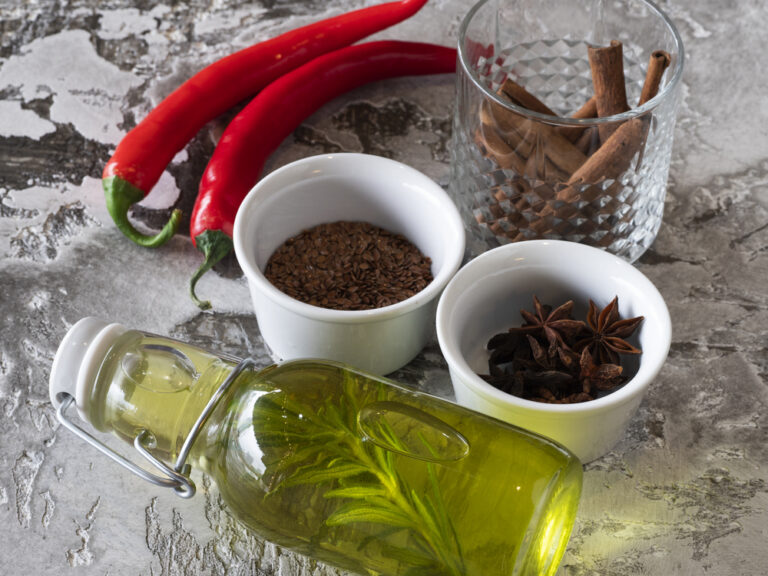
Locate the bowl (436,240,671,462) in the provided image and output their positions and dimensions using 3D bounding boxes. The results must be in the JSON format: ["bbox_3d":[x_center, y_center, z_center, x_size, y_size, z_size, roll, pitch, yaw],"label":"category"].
[{"bbox_3d":[0.060,0.027,0.971,0.084,0.044,0.084,2,47,-2],"label":"bowl"}]

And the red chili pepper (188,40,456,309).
[{"bbox_3d":[-0.032,-0.059,1.060,0.060,0.024,0.180,32,53,24],"label":"red chili pepper"}]

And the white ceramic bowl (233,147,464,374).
[{"bbox_3d":[-0.014,-0.004,0.993,0.084,0.044,0.084,2,47,-2],"label":"white ceramic bowl"}]

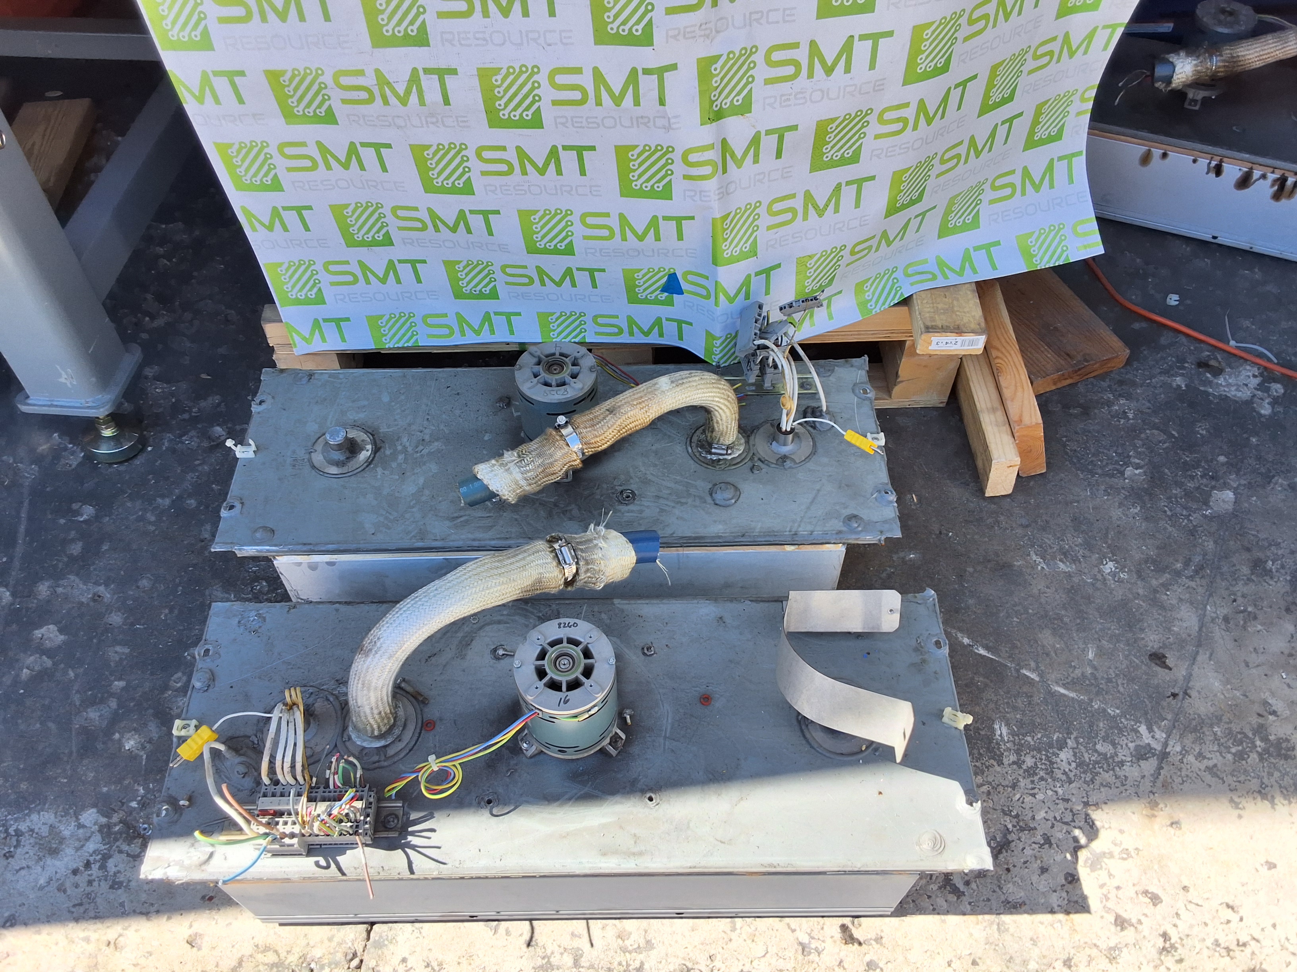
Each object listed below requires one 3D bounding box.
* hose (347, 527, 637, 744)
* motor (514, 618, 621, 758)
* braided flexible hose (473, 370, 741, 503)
[{"bbox_3d":[-0.170,0.156,1.100,0.341,0.247,0.061,-17,55,-12],"label":"hose"},{"bbox_3d":[-0.086,0.218,1.130,0.115,0.123,0.115,-1,53,0],"label":"motor"},{"bbox_3d":[-0.058,-0.061,1.308,0.371,0.172,0.059,-12,54,-8],"label":"braided flexible hose"}]

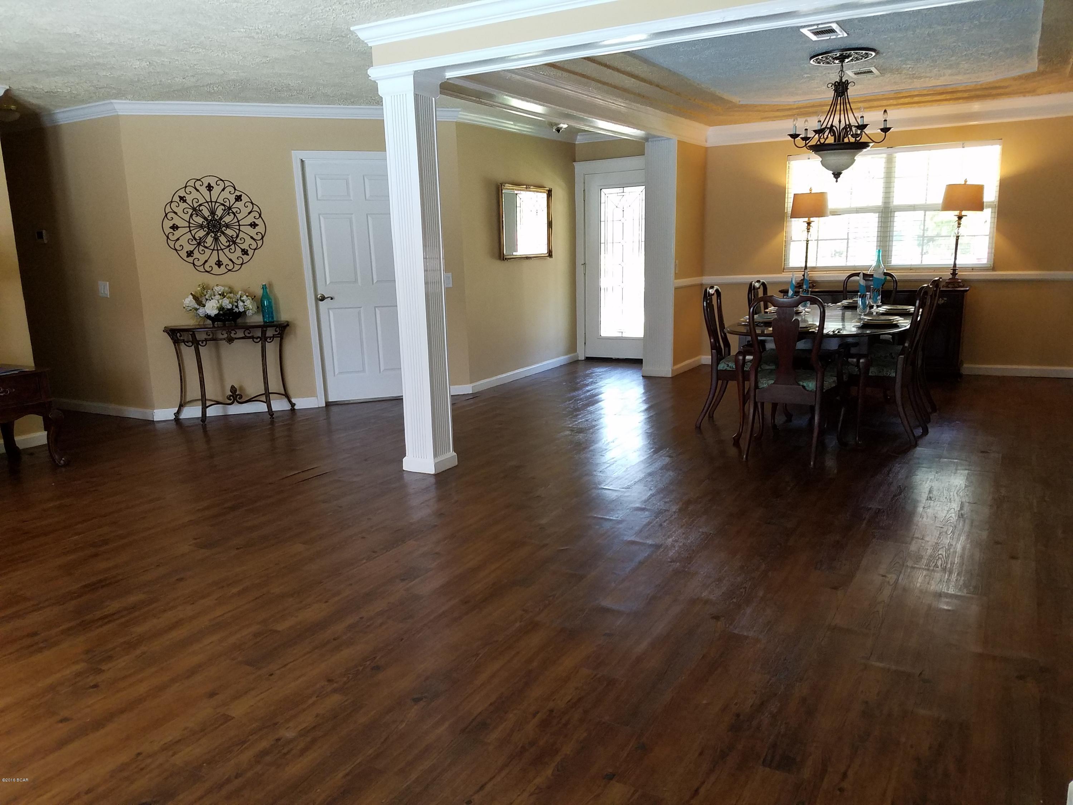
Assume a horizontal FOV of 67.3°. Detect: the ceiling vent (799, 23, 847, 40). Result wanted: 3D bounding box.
[{"bbox_3d":[1.669,-2.138,4.661,0.205,0.020,0.350,5,13,30],"label":"ceiling vent"}]

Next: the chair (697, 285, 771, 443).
[{"bbox_3d":[1.478,-0.330,5.706,0.570,0.995,0.500,3,12,23],"label":"chair"}]

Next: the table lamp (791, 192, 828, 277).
[{"bbox_3d":[2.604,-1.563,7.751,0.360,0.917,0.360,4,12,28],"label":"table lamp"}]

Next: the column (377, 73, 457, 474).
[{"bbox_3d":[-0.683,-0.713,4.708,0.240,2.260,0.240,4,12,28],"label":"column"}]

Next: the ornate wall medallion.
[{"bbox_3d":[-2.587,-1.425,6.491,0.780,0.780,0.030,-5,11,-16],"label":"ornate wall medallion"}]

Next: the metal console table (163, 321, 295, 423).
[{"bbox_3d":[-2.454,-0.236,6.424,0.980,0.750,0.360,-5,12,-16],"label":"metal console table"}]

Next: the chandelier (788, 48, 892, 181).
[{"bbox_3d":[2.045,-1.892,5.402,0.670,0.800,0.670,5,13,30],"label":"chandelier"}]

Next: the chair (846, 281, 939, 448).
[{"bbox_3d":[2.248,-0.263,5.242,0.570,0.995,0.500,5,13,32],"label":"chair"}]

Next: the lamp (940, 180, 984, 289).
[{"bbox_3d":[3.683,-1.458,6.997,0.335,0.910,0.300,5,13,30],"label":"lamp"}]

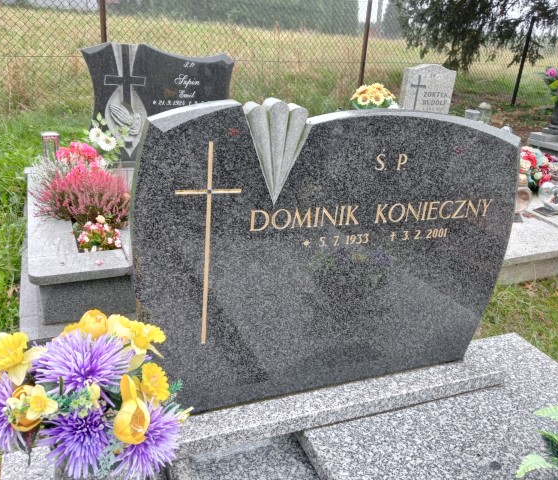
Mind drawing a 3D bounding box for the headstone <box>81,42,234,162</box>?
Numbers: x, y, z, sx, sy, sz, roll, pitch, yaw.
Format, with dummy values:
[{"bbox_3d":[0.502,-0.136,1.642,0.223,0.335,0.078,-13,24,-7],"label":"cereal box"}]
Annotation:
[{"bbox_3d":[-0.762,-0.873,3.355,0.930,0.720,0.090,-5,25,-24],"label":"headstone"}]

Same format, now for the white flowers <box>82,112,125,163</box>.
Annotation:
[{"bbox_3d":[-1.047,-0.592,3.083,0.240,0.320,0.220,-4,24,-23],"label":"white flowers"}]

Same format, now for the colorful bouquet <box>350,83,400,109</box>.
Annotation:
[{"bbox_3d":[0.679,-0.989,3.715,0.320,0.280,0.300,-4,24,-23],"label":"colorful bouquet"}]

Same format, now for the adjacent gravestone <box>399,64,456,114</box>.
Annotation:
[{"bbox_3d":[1.180,-1.109,4.230,0.470,0.630,0.080,-4,24,-23],"label":"adjacent gravestone"}]

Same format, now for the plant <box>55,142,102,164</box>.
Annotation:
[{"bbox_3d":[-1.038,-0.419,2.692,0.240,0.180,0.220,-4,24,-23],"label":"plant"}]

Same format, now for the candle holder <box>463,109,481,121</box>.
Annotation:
[{"bbox_3d":[1.550,-0.969,4.151,0.110,0.170,0.110,-4,24,-23],"label":"candle holder"}]

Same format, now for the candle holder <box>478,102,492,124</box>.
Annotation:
[{"bbox_3d":[1.681,-1.001,4.220,0.100,0.230,0.100,-4,24,-23],"label":"candle holder"}]

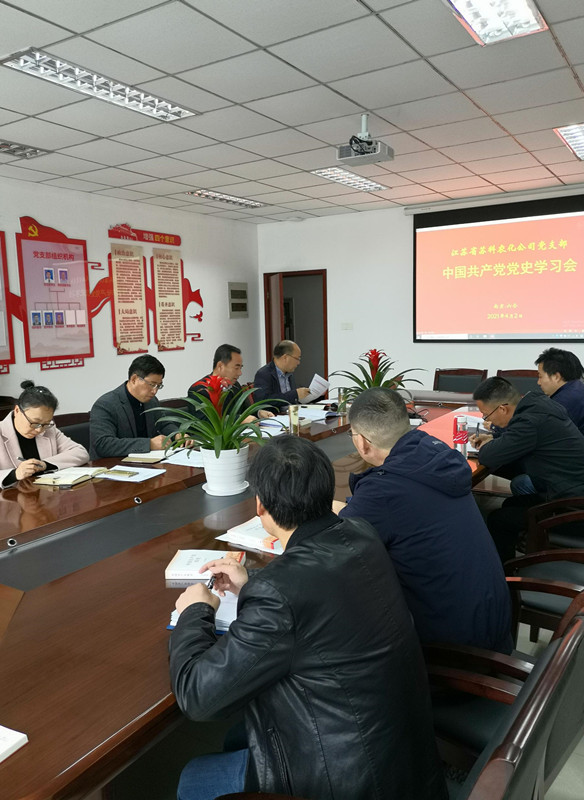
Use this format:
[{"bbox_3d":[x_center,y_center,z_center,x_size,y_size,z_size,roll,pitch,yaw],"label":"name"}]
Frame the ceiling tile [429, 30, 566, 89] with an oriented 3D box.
[{"bbox_3d":[1.093,-1.782,3.275,0.600,0.020,0.600,3,9,32],"label":"ceiling tile"}]

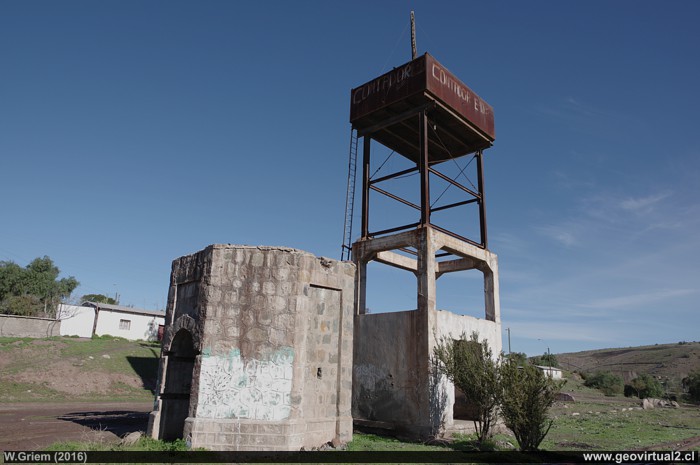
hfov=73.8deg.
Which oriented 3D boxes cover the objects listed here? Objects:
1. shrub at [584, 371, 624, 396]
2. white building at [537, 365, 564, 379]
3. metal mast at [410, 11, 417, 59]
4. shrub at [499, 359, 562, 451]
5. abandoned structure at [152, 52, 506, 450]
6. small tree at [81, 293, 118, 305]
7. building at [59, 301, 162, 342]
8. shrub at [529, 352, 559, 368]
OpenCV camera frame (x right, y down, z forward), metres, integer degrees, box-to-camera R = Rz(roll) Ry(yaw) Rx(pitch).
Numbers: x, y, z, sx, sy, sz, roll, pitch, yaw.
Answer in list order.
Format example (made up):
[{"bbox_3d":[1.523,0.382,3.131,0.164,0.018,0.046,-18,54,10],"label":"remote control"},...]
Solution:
[{"bbox_3d":[20.874,12.378,38.229,3.200,2.039,3.000,-7,-18,27],"label":"shrub"},{"bbox_3d":[52.239,36.274,121.439,5.600,3.630,4.800,1,-16,0],"label":"white building"},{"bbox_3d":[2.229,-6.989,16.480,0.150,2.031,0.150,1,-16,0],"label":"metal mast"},{"bbox_3d":[4.262,4.042,11.006,1.420,2.063,1.400,-4,-17,20],"label":"shrub"},{"bbox_3d":[-0.094,0.105,15.129,5.720,11.700,10.200,-13,-21,41],"label":"abandoned structure"},{"bbox_3d":[-32.549,10.564,60.562,4.800,5.476,4.800,10,-18,-27],"label":"small tree"},{"bbox_3d":[-24.974,9.610,48.617,3.800,3.200,12.962,-6,-18,25],"label":"building"},{"bbox_3d":[56.677,38.444,135.821,7.500,6.743,7.000,-5,-17,21],"label":"shrub"}]

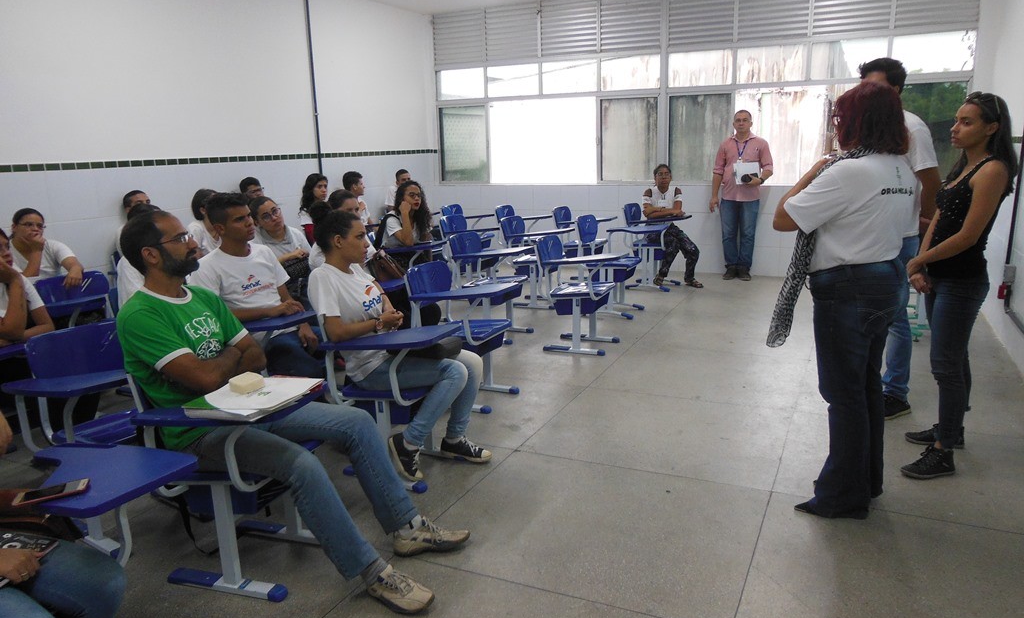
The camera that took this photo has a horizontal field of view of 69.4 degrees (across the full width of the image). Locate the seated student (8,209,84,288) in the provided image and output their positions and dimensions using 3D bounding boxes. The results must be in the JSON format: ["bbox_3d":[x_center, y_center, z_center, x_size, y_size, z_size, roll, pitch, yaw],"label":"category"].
[{"bbox_3d":[-2.813,-0.030,4.431,0.750,1.150,0.520,6,14,30],"label":"seated student"}]

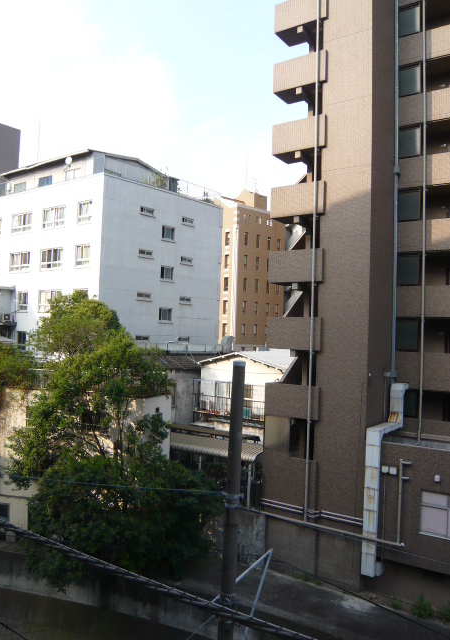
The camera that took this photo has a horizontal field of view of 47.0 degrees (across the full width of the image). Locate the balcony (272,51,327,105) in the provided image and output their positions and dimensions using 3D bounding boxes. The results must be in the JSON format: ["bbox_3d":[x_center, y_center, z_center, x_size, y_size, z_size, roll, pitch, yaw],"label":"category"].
[{"bbox_3d":[3.664,-10.780,23.194,2.537,1.380,1.400,0,-3,34],"label":"balcony"}]

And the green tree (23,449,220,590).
[{"bbox_3d":[-4.358,8.401,21.800,7.500,5.500,5.000,0,-3,33],"label":"green tree"}]

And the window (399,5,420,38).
[{"bbox_3d":[8.230,-13.353,23.119,0.973,1.346,0.120,0,-3,33],"label":"window"}]

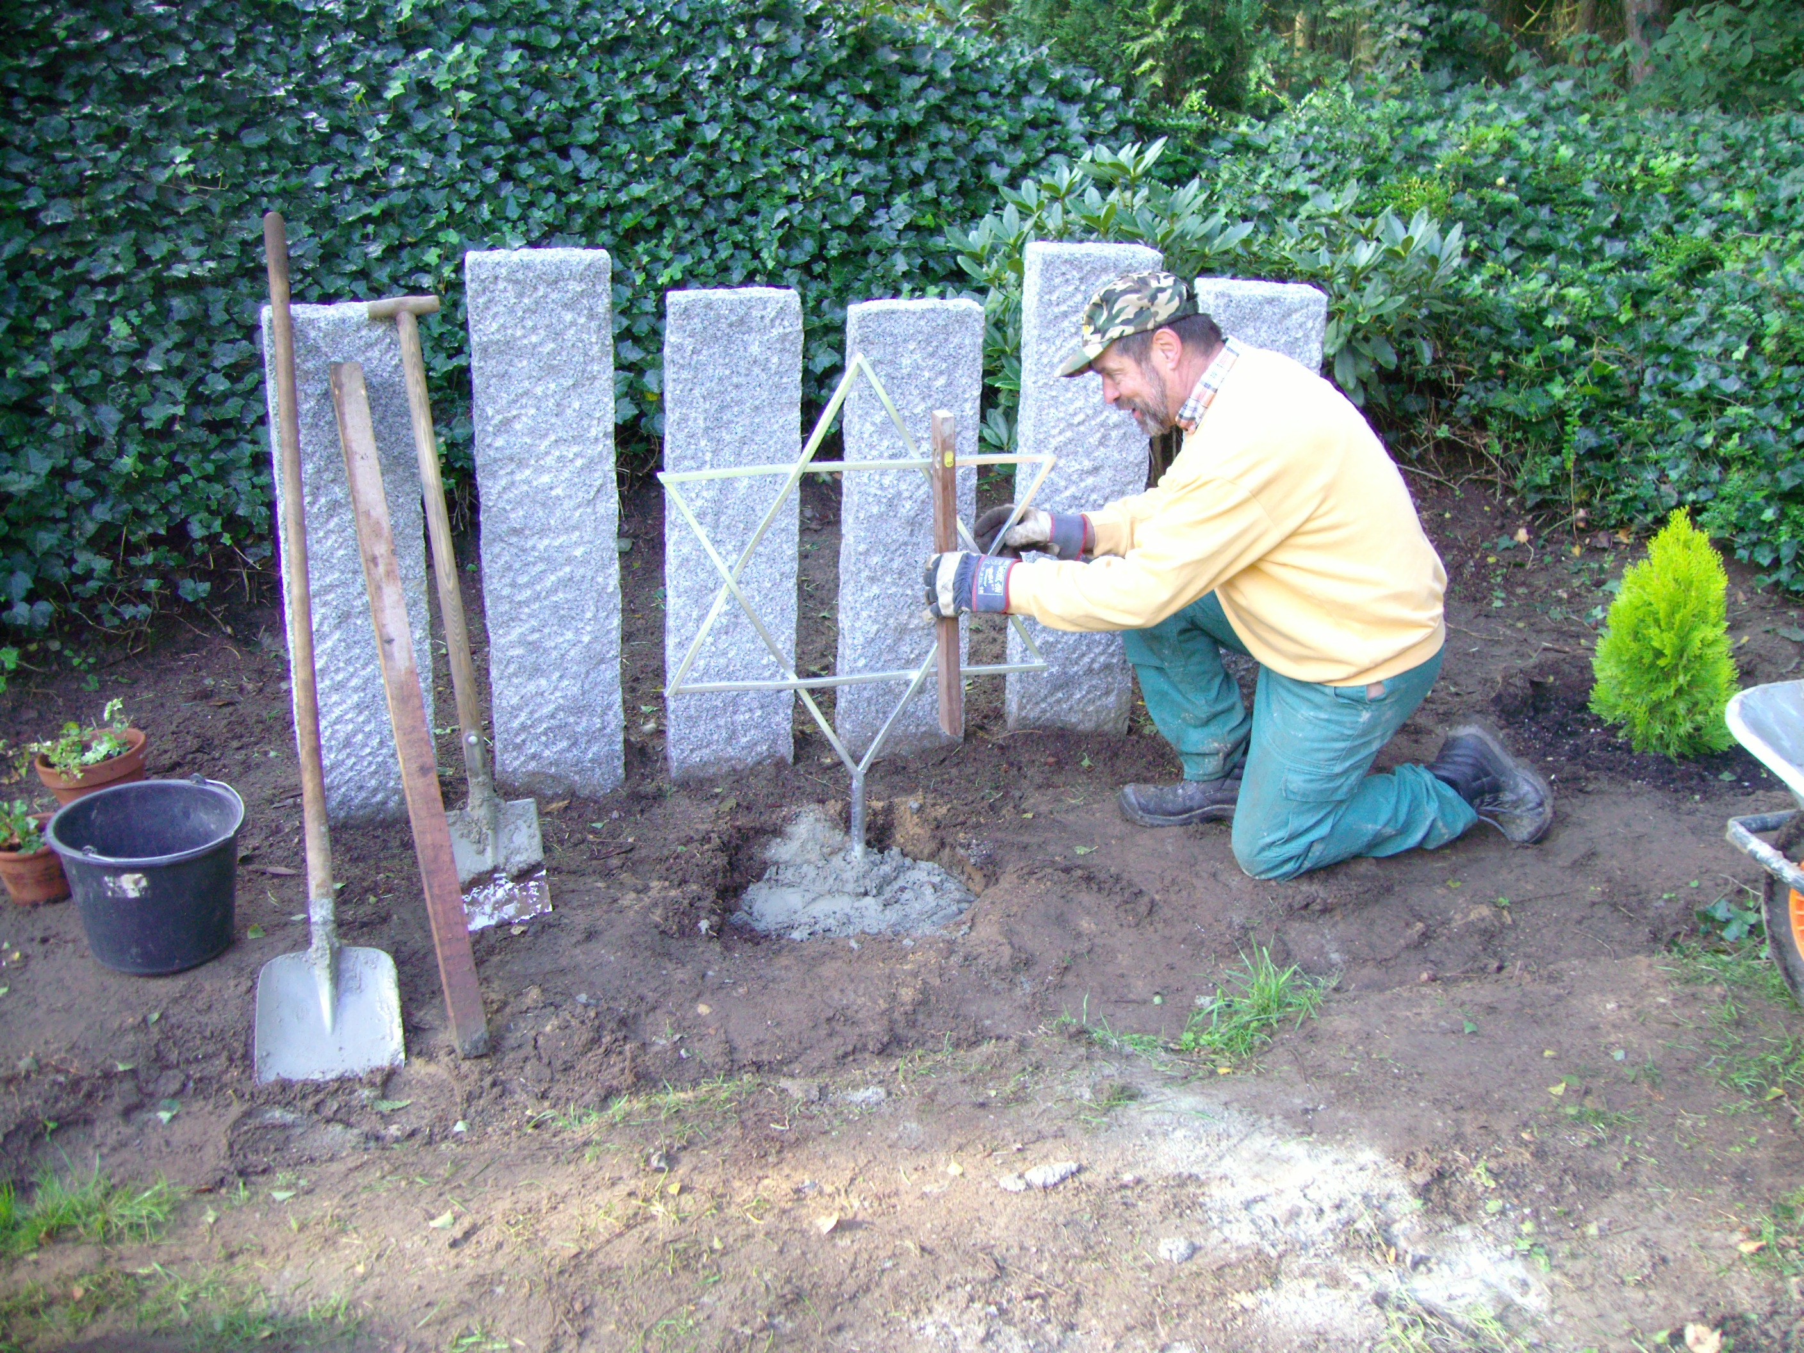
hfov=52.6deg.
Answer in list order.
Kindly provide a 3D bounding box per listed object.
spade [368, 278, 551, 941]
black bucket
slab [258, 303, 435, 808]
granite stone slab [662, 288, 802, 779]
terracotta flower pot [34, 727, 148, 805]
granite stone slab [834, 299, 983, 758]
[{"bbox_3d":[-0.789,-0.109,3.212,0.175,1.138,0.080,-9,-5,-13],"label":"spade"},{"bbox_3d":[-1.288,0.351,3.150,0.315,0.240,0.315,3,22,-1],"label":"black bucket"},{"bbox_3d":[-1.040,-0.201,3.498,0.249,1.010,0.120,-4,22,-15],"label":"slab"},{"bbox_3d":[-0.345,-0.274,3.686,0.254,0.996,0.120,-2,21,-9],"label":"granite stone slab"},{"bbox_3d":[-1.550,0.217,3.529,0.202,0.165,0.202,-2,20,1],"label":"terracotta flower pot"},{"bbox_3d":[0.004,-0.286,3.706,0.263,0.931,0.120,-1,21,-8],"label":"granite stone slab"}]

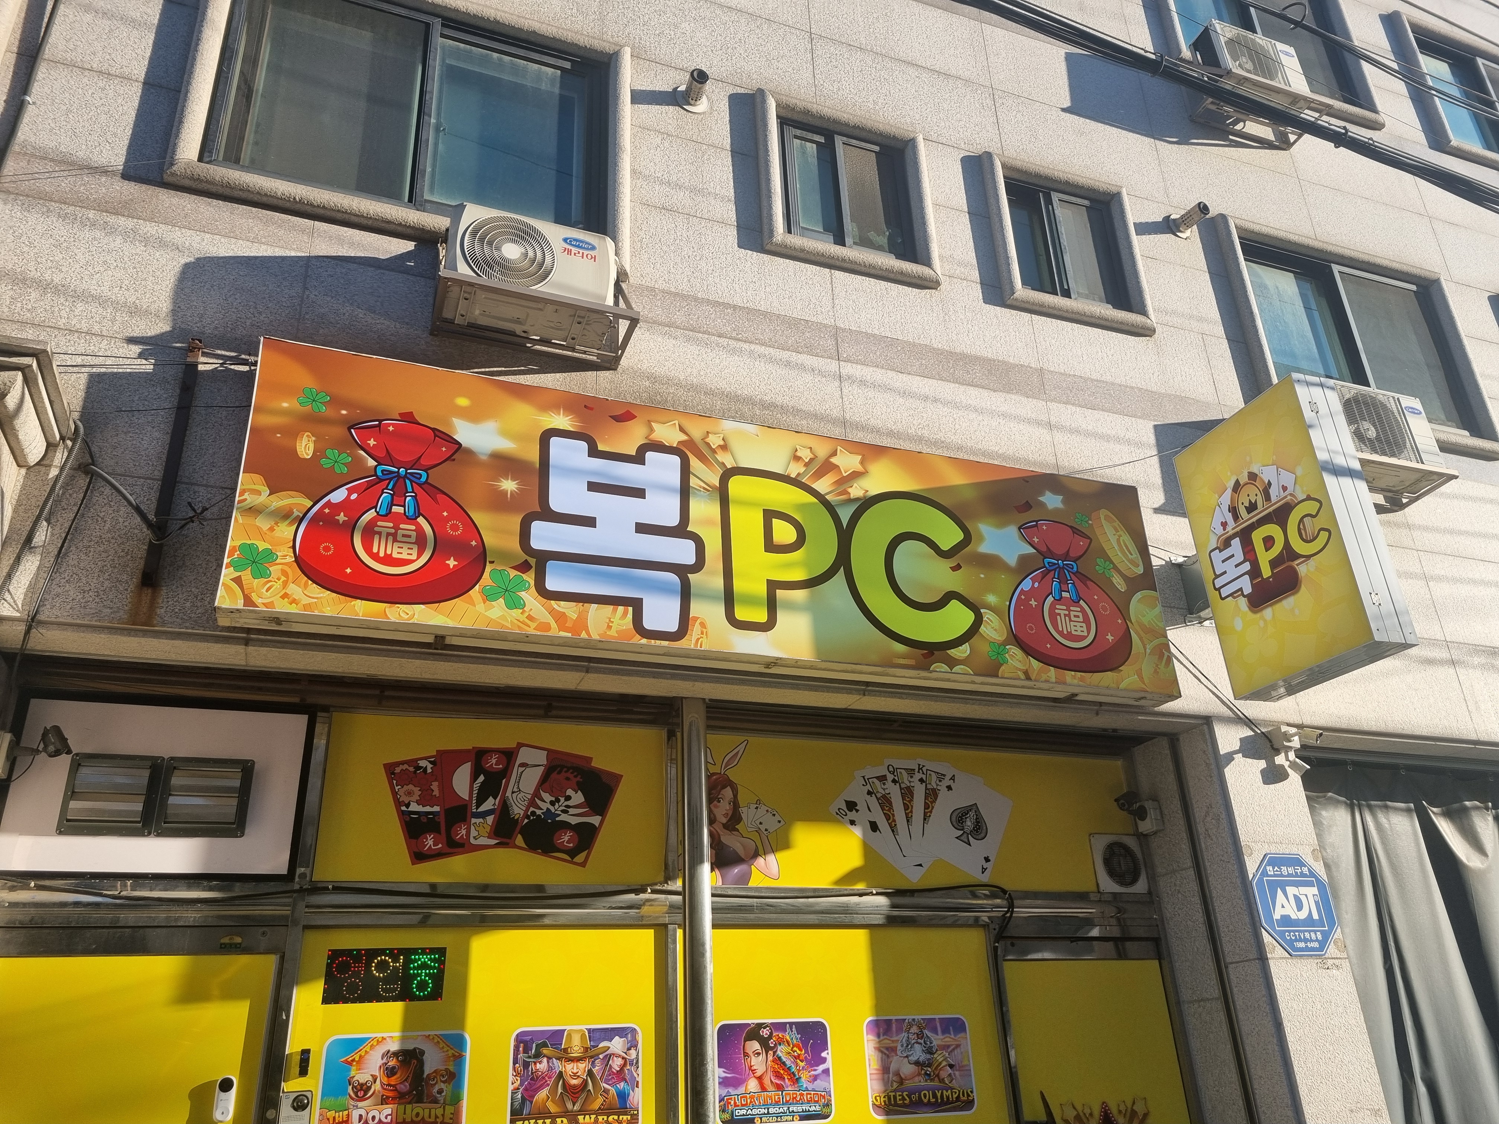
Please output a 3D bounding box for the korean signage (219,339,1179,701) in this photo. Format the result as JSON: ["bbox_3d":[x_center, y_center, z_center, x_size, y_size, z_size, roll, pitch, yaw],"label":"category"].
[{"bbox_3d":[0.025,-0.092,5.094,4.275,1.189,0.170,7,-27,-19],"label":"korean signage"}]

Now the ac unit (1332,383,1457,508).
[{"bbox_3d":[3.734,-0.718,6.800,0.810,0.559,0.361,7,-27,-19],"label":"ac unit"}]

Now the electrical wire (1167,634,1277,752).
[{"bbox_3d":[2.443,0.674,5.820,0.537,0.590,0.070,7,-27,-19],"label":"electrical wire"}]

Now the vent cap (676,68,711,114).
[{"bbox_3d":[-0.295,-2.647,6.282,0.189,0.189,0.172,7,-27,-19],"label":"vent cap"}]

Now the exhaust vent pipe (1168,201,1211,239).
[{"bbox_3d":[2.900,-2.261,7.364,0.185,0.185,0.220,7,-27,-19],"label":"exhaust vent pipe"}]

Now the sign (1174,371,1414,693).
[{"bbox_3d":[2.639,-0.090,5.545,0.279,1.379,0.840,7,-27,-19],"label":"sign"}]

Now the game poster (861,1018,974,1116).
[{"bbox_3d":[0.786,2.309,5.165,0.548,0.416,0.013,7,-27,-19],"label":"game poster"}]

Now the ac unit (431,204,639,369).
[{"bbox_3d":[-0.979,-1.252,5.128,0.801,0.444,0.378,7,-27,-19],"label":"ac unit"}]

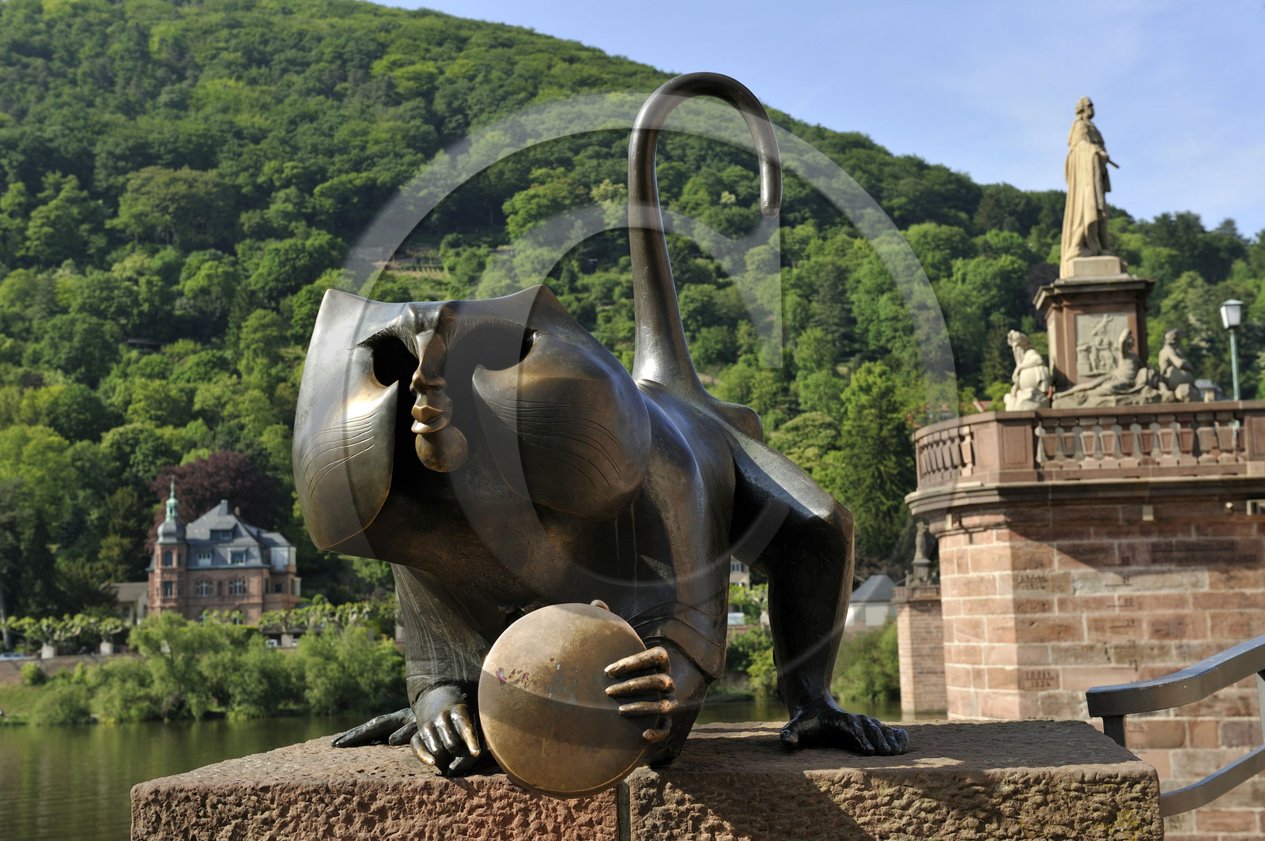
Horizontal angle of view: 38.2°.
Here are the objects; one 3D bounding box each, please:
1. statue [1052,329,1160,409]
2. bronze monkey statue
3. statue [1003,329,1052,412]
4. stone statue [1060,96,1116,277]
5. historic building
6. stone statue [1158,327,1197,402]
[{"bbox_3d":[7.254,-0.773,28.000,1.640,1.270,0.780,-2,-7,9],"label":"statue"},{"bbox_3d":[-0.076,-0.030,2.740,0.950,1.070,0.850,-5,-7,25],"label":"bronze monkey statue"},{"bbox_3d":[6.300,-0.767,29.200,0.720,1.330,1.050,-1,-7,1],"label":"statue"},{"bbox_3d":[7.346,-3.756,29.400,0.860,2.820,0.950,-2,-7,11],"label":"stone statue"},{"bbox_3d":[-48.121,16.018,216.000,14.500,17.200,12.500,-2,-7,9],"label":"historic building"},{"bbox_3d":[8.674,-0.848,29.000,0.620,1.280,1.000,-2,-7,8],"label":"stone statue"}]

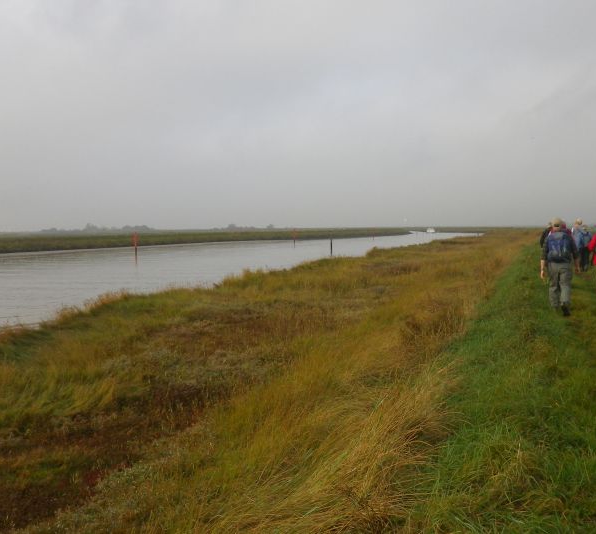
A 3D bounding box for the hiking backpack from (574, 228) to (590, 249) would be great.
[{"bbox_3d":[9.504,-0.954,23.600,0.440,0.600,0.290,1,3,19],"label":"hiking backpack"}]

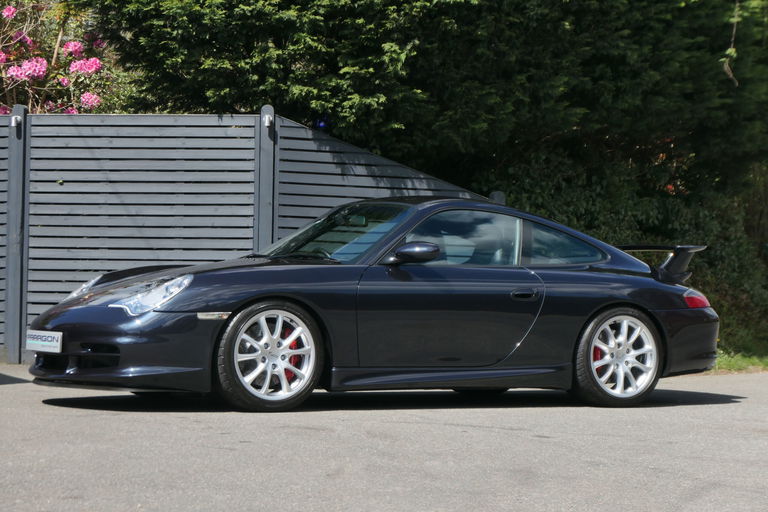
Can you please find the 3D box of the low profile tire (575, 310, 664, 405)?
[{"bbox_3d":[1.382,0.610,12.126,0.635,0.630,0.290,2,-1,-30],"label":"low profile tire"}]

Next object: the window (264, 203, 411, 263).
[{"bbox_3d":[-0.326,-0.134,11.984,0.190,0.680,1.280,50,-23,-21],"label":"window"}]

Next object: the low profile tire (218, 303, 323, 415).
[{"bbox_3d":[-0.650,0.541,10.938,0.640,0.635,0.240,2,-1,-30],"label":"low profile tire"}]

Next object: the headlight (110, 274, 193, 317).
[{"bbox_3d":[-1.232,0.214,10.704,0.420,0.235,0.330,2,-1,-30],"label":"headlight"}]

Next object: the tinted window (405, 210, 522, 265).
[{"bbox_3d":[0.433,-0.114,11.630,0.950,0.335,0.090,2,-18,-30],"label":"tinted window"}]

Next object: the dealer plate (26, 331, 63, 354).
[{"bbox_3d":[-1.892,0.475,11.056,0.020,0.112,0.520,2,-1,-30],"label":"dealer plate"}]

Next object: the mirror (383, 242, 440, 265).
[{"bbox_3d":[0.154,-0.019,11.261,0.270,0.120,0.225,2,-1,-30],"label":"mirror"}]

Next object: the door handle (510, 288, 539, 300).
[{"bbox_3d":[0.819,0.224,11.669,0.200,0.060,0.040,2,-1,-30],"label":"door handle"}]

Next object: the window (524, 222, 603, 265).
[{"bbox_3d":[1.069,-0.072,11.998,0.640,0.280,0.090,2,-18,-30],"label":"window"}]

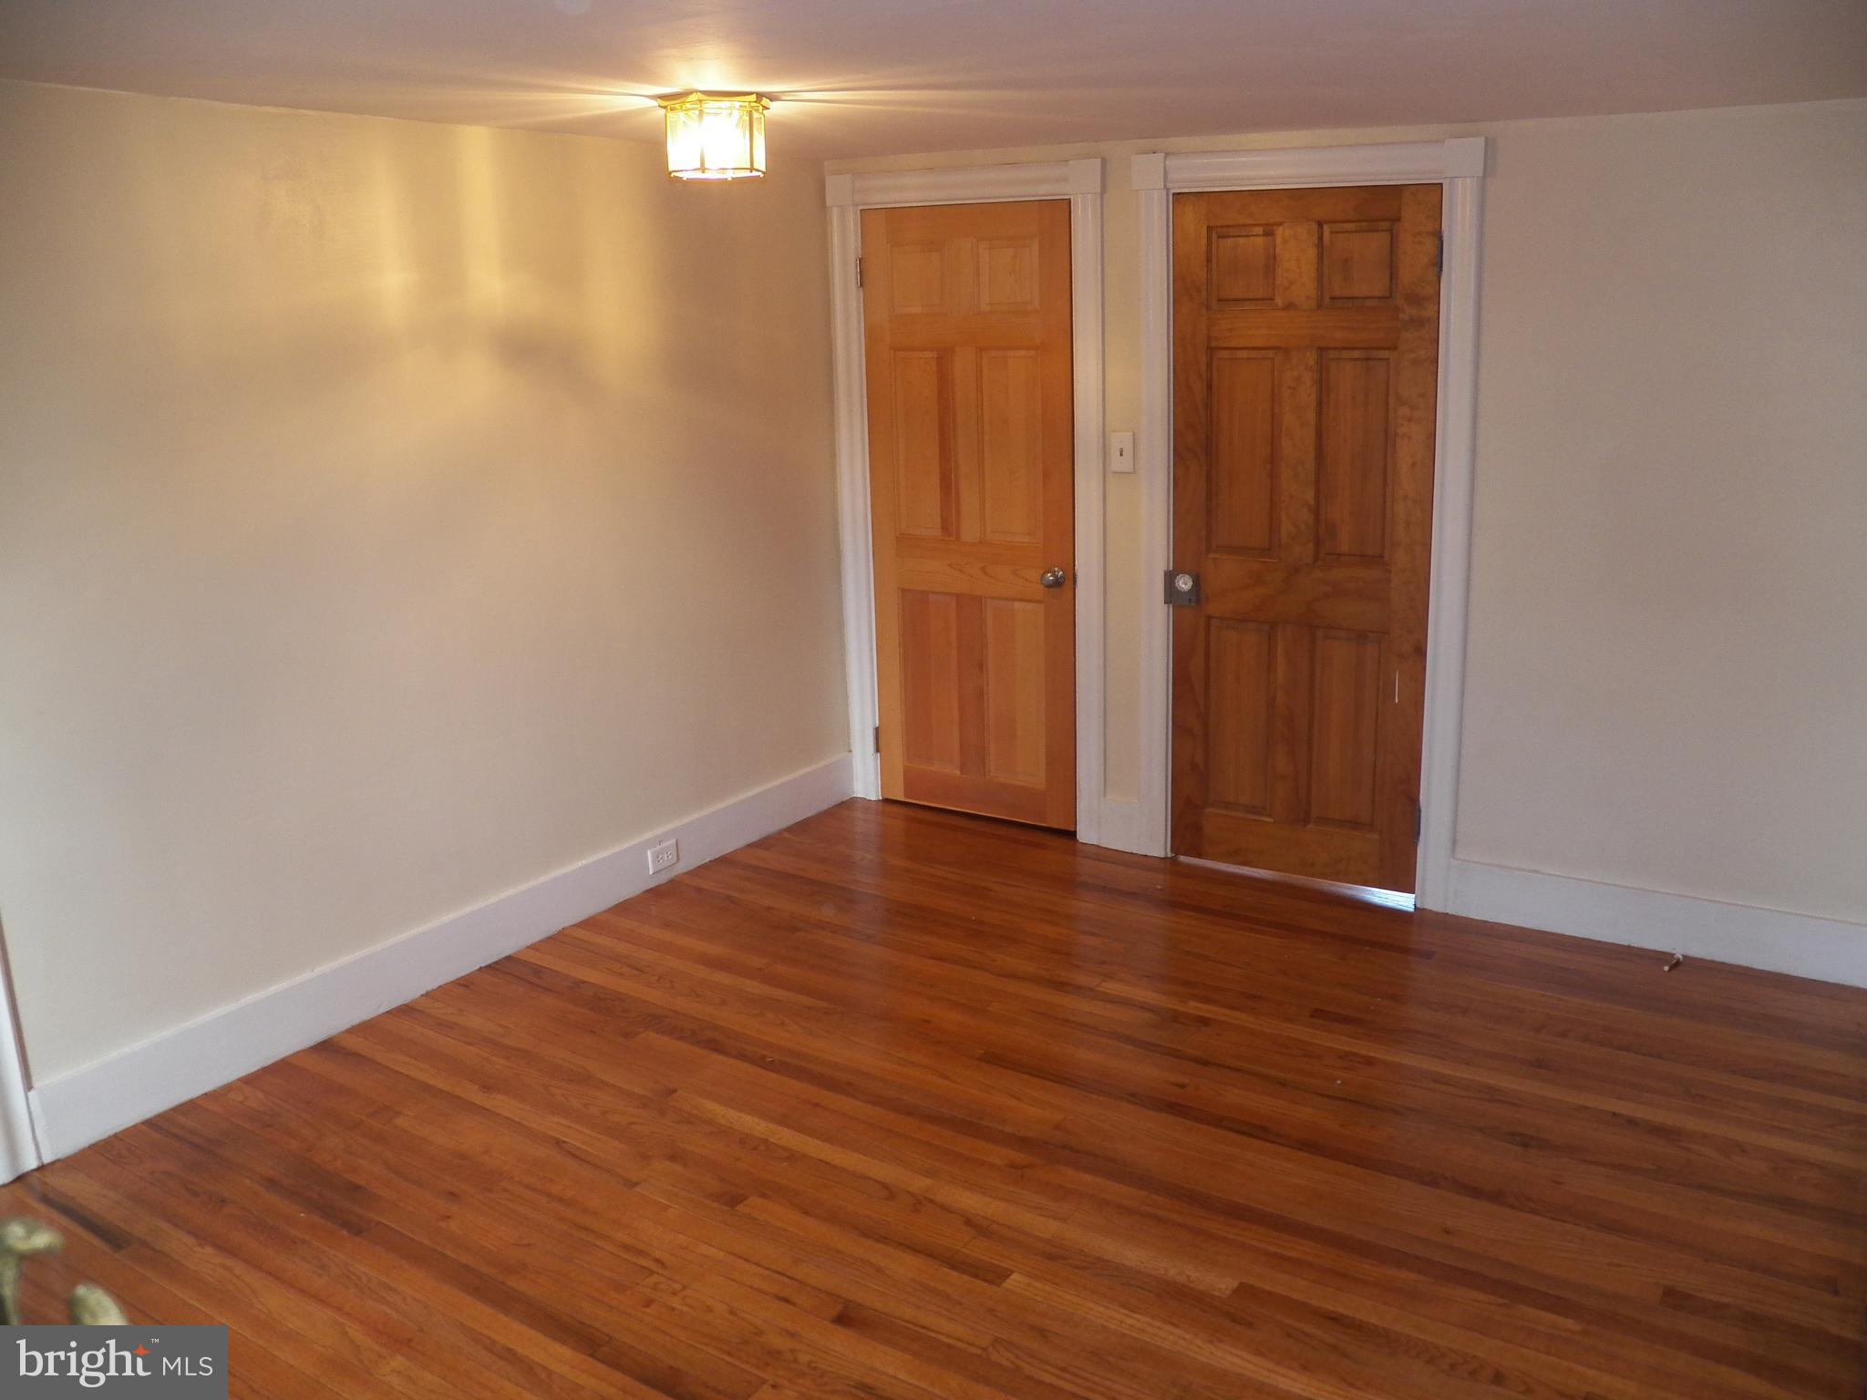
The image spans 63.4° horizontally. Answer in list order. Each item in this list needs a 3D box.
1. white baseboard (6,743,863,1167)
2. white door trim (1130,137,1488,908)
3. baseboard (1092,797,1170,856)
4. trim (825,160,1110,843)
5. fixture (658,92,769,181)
[{"bbox_3d":[-1.082,0.575,4.227,0.025,0.170,2.755,8,17,33],"label":"white baseboard"},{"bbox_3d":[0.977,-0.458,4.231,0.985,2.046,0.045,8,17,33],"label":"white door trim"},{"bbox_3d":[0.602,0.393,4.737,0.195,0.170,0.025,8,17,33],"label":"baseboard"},{"bbox_3d":[0.098,-0.587,4.810,0.987,2.062,0.045,8,17,33],"label":"trim"},{"bbox_3d":[-0.466,-1.207,3.240,0.235,0.165,0.235,8,17,33],"label":"fixture"}]

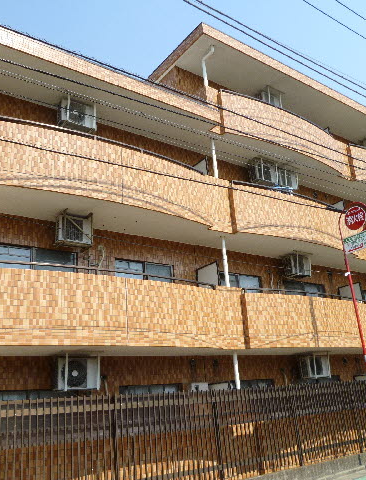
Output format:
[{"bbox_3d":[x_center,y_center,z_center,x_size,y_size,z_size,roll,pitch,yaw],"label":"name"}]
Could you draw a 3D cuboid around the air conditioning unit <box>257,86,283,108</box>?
[{"bbox_3d":[2.648,-4.151,14.268,0.770,0.530,0.280,9,-23,-35],"label":"air conditioning unit"}]

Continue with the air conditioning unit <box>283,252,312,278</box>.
[{"bbox_3d":[3.137,0.755,12.745,0.750,0.540,0.290,9,-23,-35],"label":"air conditioning unit"}]

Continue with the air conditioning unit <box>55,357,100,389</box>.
[{"bbox_3d":[-1.903,2.384,8.222,0.765,0.530,0.280,9,-23,-35],"label":"air conditioning unit"}]

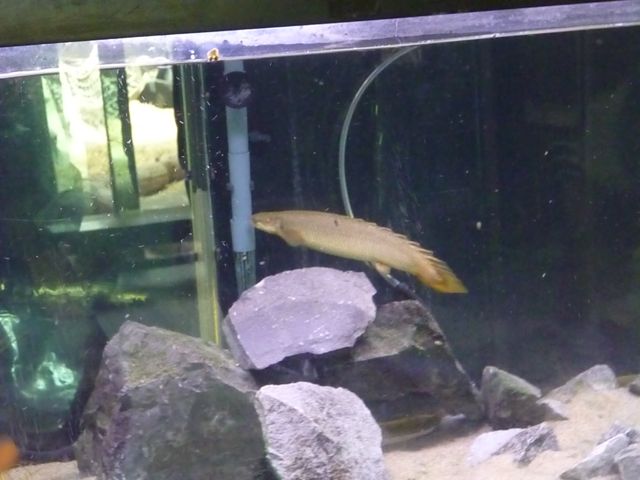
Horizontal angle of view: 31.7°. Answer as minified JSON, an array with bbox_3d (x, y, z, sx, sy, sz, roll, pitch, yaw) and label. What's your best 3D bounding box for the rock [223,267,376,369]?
[{"bbox_3d":[-0.024,0.091,1.320,0.175,0.100,0.115,-4,9,-3],"label":"rock"}]

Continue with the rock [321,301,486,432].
[{"bbox_3d":[0.095,0.156,1.380,0.205,0.140,0.145,-4,9,-3],"label":"rock"}]

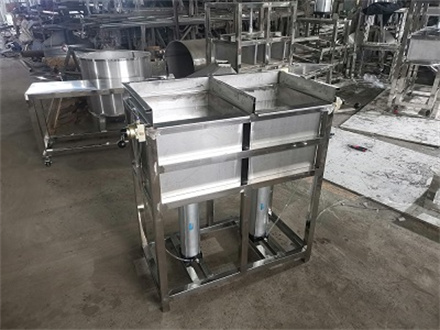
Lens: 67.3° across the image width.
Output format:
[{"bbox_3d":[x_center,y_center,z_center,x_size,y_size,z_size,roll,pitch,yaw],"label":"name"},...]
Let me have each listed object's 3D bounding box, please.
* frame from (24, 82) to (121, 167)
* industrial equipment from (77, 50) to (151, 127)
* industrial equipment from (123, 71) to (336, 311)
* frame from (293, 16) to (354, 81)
[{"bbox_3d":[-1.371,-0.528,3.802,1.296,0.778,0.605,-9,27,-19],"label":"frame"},{"bbox_3d":[-1.449,-1.049,4.702,0.994,0.961,0.994,1,25,0],"label":"industrial equipment"},{"bbox_3d":[0.049,0.110,2.000,1.062,1.174,0.510,-11,27,-23],"label":"industrial equipment"},{"bbox_3d":[2.496,-2.797,8.052,1.026,1.382,1.242,17,30,31],"label":"frame"}]

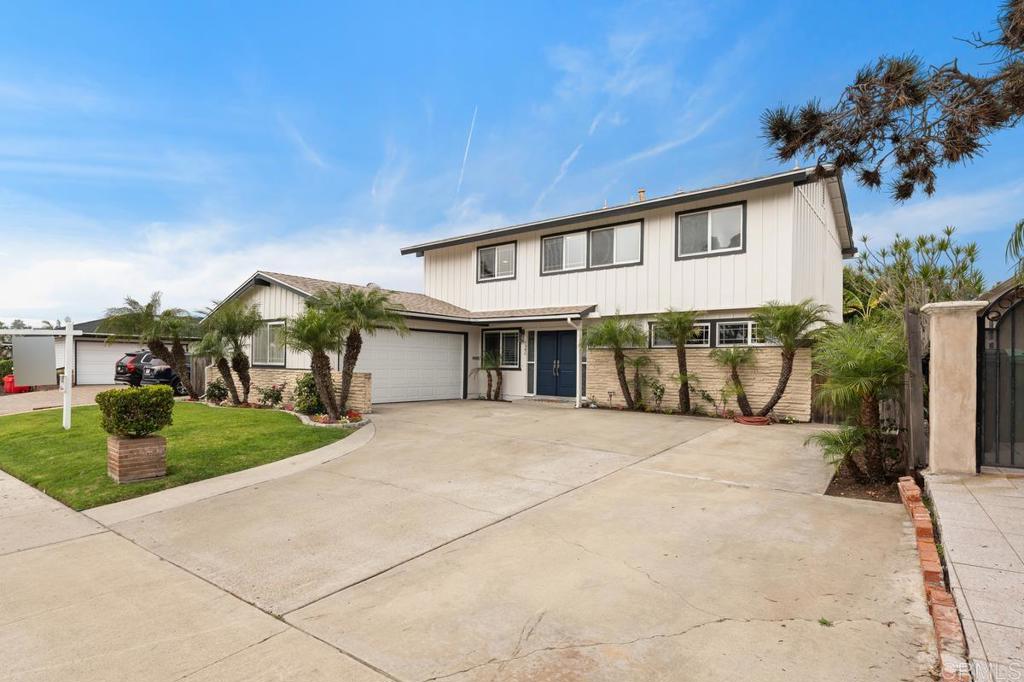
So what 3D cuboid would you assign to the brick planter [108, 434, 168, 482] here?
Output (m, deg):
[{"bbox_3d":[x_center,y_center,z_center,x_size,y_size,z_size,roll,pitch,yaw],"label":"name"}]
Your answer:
[{"bbox_3d":[-5.600,1.730,7.650,0.580,0.620,0.580,0,-2,40],"label":"brick planter"}]

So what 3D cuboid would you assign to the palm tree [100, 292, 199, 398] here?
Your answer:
[{"bbox_3d":[-14.000,0.180,19.800,2.300,3.950,2.700,0,-2,40],"label":"palm tree"}]

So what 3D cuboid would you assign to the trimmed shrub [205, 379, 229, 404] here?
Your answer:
[{"bbox_3d":[-10.400,1.770,18.000,0.660,0.860,0.720,0,-2,40],"label":"trimmed shrub"}]

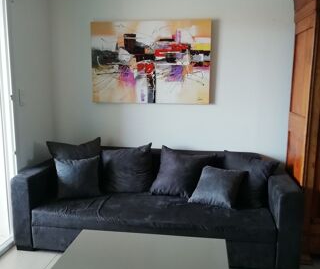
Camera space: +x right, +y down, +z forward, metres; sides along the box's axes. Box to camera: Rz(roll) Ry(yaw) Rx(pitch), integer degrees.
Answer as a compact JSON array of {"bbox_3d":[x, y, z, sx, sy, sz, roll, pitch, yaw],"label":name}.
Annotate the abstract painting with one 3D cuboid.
[{"bbox_3d":[-0.098,-0.710,3.175,1.190,0.810,0.040,2,9,8],"label":"abstract painting"}]

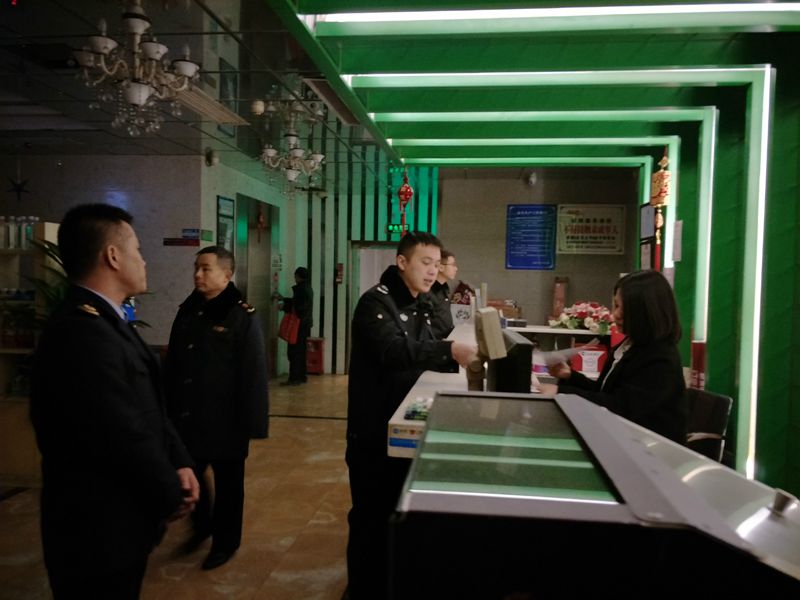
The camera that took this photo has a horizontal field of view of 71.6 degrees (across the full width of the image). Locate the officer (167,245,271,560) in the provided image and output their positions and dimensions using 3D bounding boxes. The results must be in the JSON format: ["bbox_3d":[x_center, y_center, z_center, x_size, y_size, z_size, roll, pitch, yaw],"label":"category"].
[{"bbox_3d":[-1.029,0.567,3.107,0.580,1.730,0.420,3,2,30],"label":"officer"}]

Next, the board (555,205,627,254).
[{"bbox_3d":[2.457,-0.910,7.124,0.833,0.634,0.030,2,2,9],"label":"board"}]

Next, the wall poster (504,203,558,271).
[{"bbox_3d":[1.716,-0.820,7.240,0.623,0.841,0.030,2,2,9],"label":"wall poster"}]

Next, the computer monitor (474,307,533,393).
[{"bbox_3d":[0.438,0.218,2.347,0.190,0.390,0.290,3,2,32],"label":"computer monitor"}]

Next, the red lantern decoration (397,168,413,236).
[{"bbox_3d":[0.046,-1.003,5.737,0.150,0.710,0.150,2,2,9],"label":"red lantern decoration"}]

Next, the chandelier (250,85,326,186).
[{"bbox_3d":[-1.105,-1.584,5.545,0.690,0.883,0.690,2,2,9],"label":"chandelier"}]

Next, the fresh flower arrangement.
[{"bbox_3d":[2.114,0.204,6.461,0.780,0.400,0.460,2,2,9],"label":"fresh flower arrangement"}]

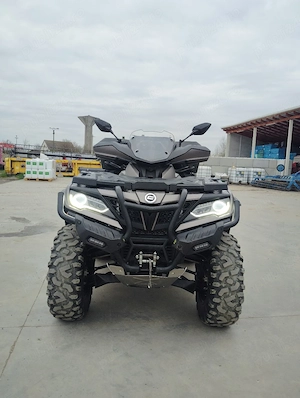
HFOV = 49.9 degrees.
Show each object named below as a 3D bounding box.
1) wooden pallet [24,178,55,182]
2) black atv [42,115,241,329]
[{"bbox_3d":[-4.954,-0.897,14.682,1.200,0.144,0.800,2,7,-2],"label":"wooden pallet"},{"bbox_3d":[-0.006,0.076,3.035,1.260,1.460,2.360,2,7,0],"label":"black atv"}]

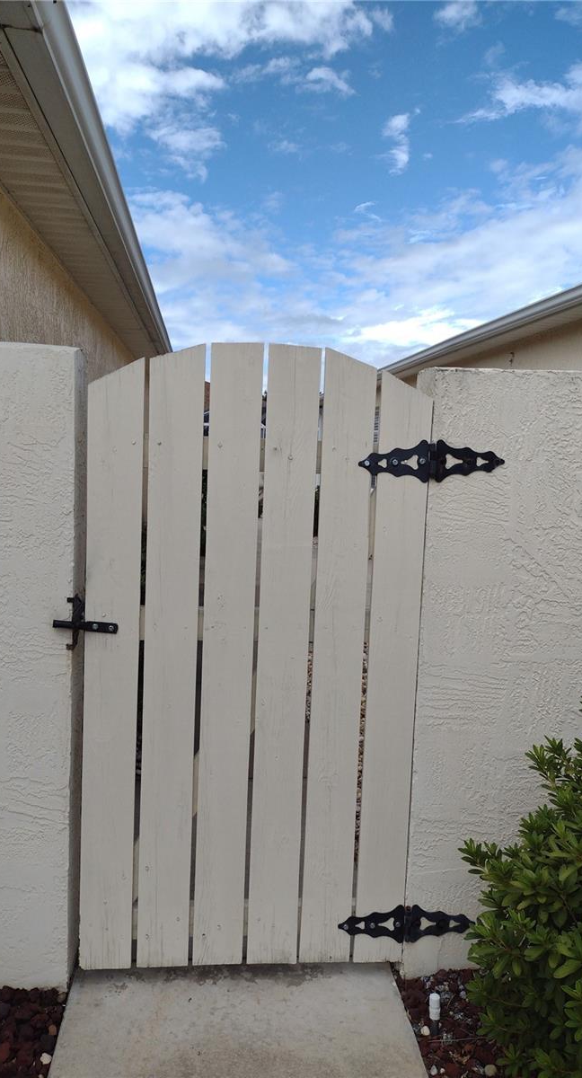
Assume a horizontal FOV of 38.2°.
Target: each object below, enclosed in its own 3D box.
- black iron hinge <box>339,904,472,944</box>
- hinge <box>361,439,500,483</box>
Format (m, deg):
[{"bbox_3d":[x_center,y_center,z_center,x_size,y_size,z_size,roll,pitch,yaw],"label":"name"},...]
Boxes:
[{"bbox_3d":[0.332,1.098,2.397,0.399,0.116,0.022,1,6,-6],"label":"black iron hinge"},{"bbox_3d":[0.381,-0.208,2.263,0.402,0.115,0.022,-2,6,-5],"label":"hinge"}]

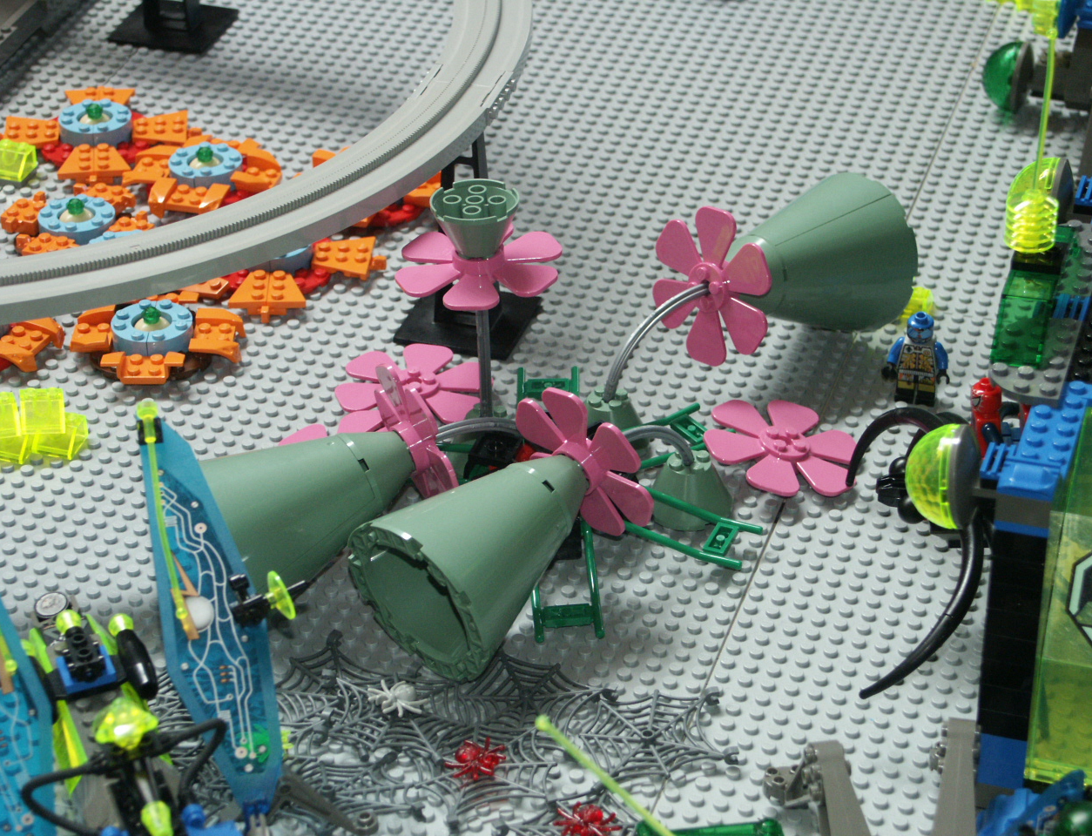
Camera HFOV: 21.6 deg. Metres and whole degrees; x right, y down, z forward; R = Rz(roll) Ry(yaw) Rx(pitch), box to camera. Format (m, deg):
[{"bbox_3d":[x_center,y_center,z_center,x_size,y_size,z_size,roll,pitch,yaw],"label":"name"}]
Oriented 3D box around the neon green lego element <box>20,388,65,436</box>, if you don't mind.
[{"bbox_3d":[-0.191,-0.003,1.087,0.016,0.011,0.016,-4,33,-5],"label":"neon green lego element"}]

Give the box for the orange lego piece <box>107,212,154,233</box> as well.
[{"bbox_3d":[-0.173,-0.074,1.179,0.017,0.011,0.021,13,35,21],"label":"orange lego piece"}]

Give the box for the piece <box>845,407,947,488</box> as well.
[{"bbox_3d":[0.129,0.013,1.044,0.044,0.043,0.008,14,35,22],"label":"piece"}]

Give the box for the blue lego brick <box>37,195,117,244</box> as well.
[{"bbox_3d":[-0.200,-0.083,1.225,0.032,0.011,0.032,9,34,15],"label":"blue lego brick"}]

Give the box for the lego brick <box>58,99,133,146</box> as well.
[{"bbox_3d":[-0.203,-0.132,1.297,0.032,0.011,0.032,0,33,0],"label":"lego brick"}]

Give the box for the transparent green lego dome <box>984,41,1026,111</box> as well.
[{"bbox_3d":[0.208,-0.157,1.311,0.015,0.031,0.031,9,34,15],"label":"transparent green lego dome"}]

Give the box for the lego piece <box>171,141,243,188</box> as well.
[{"bbox_3d":[-0.149,-0.110,1.258,0.032,0.011,0.032,-1,33,0],"label":"lego piece"}]

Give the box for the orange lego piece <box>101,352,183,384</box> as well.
[{"bbox_3d":[-0.158,-0.020,1.130,0.032,0.006,0.017,0,33,1],"label":"orange lego piece"}]

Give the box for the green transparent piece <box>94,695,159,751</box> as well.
[{"bbox_3d":[-0.128,0.093,0.872,0.021,0.014,0.017,-12,34,-17],"label":"green transparent piece"}]

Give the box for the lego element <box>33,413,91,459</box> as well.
[{"bbox_3d":[-0.186,0.006,1.092,0.016,0.011,0.016,9,34,15],"label":"lego element"}]

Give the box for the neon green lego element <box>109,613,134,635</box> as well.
[{"bbox_3d":[-0.136,0.067,0.922,0.008,0.008,0.009,-16,39,-22],"label":"neon green lego element"}]

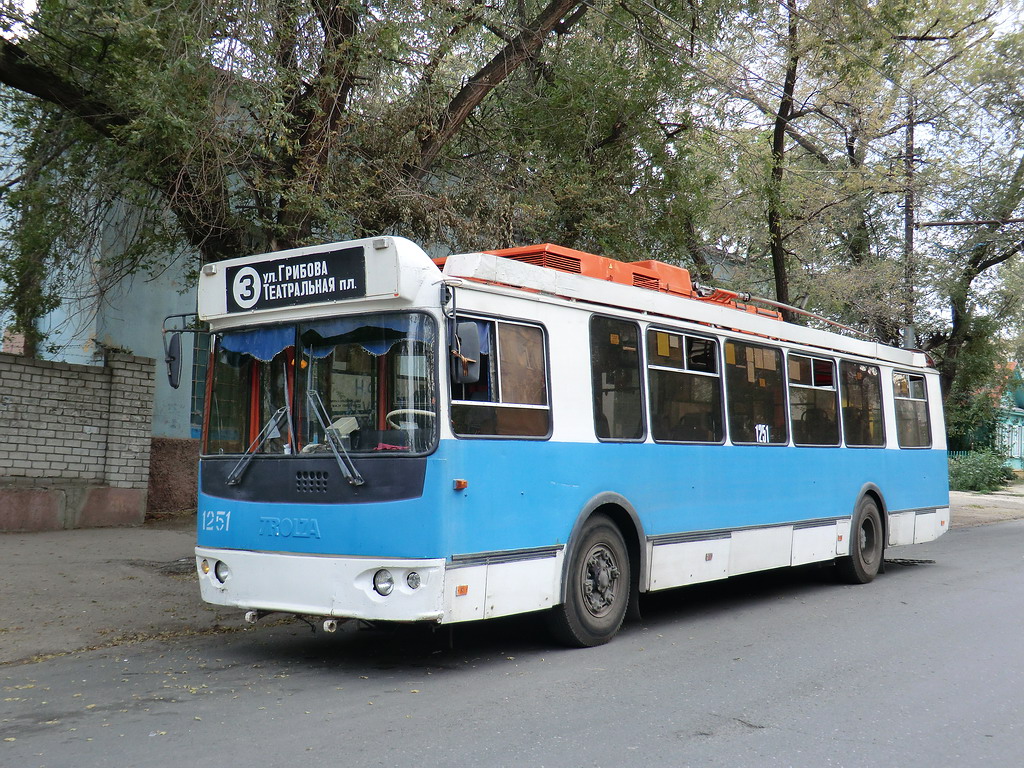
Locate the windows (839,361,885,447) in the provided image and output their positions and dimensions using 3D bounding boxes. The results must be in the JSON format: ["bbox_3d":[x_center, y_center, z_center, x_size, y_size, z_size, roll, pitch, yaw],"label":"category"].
[{"bbox_3d":[4.229,0.248,14.304,0.061,1.005,1.431,-7,-7,36],"label":"windows"}]

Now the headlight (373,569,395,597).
[{"bbox_3d":[-0.829,1.325,7.919,0.178,0.178,0.091,-3,-5,36],"label":"headlight"}]

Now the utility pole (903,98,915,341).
[{"bbox_3d":[8.832,-1.735,26.429,0.244,9.956,0.244,-3,-5,36],"label":"utility pole"}]

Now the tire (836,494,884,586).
[{"bbox_3d":[4.186,1.885,14.351,0.294,1.056,1.056,-3,-5,36],"label":"tire"}]

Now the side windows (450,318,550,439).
[{"bbox_3d":[-0.086,-0.042,8.399,0.061,0.883,1.198,-7,-7,36],"label":"side windows"}]

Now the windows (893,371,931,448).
[{"bbox_3d":[5.372,0.363,15.865,0.061,0.995,1.391,-7,-7,36],"label":"windows"}]

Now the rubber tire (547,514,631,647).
[{"bbox_3d":[0.594,1.561,9.444,0.294,1.045,1.050,-3,-5,36],"label":"rubber tire"}]

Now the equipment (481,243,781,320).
[{"bbox_3d":[1.109,-0.854,12.189,1.472,0.589,4.872,-3,-5,36],"label":"equipment"}]

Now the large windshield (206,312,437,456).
[{"bbox_3d":[-1.522,0.042,8.500,2.334,0.974,0.264,-3,-9,36],"label":"large windshield"}]

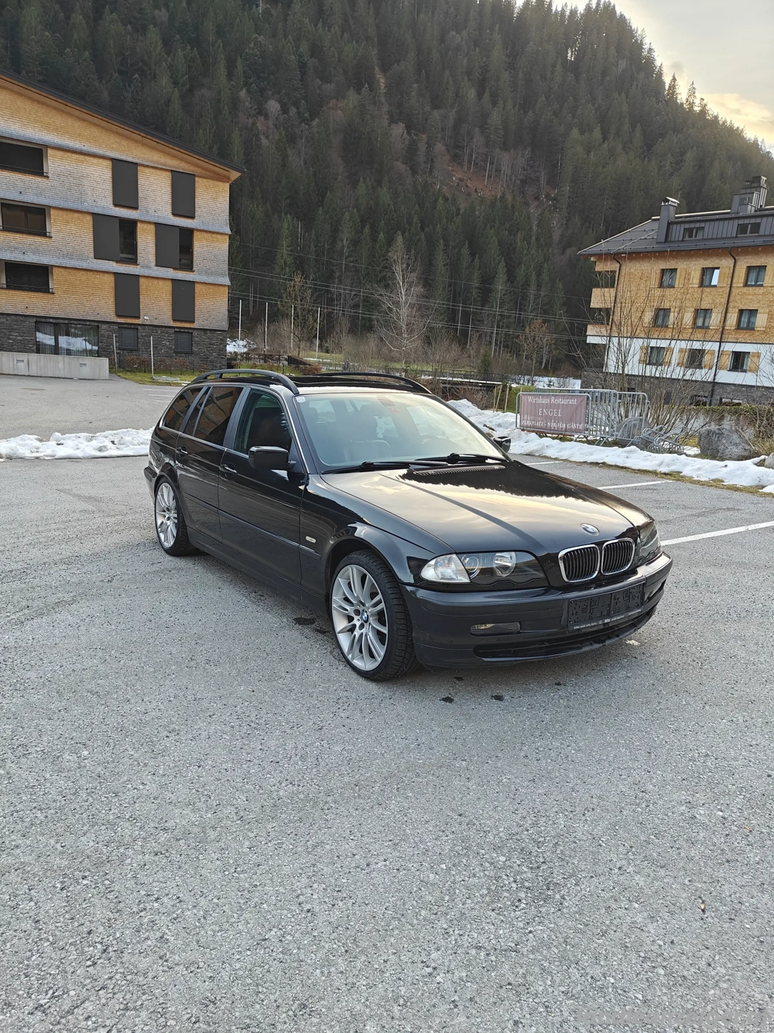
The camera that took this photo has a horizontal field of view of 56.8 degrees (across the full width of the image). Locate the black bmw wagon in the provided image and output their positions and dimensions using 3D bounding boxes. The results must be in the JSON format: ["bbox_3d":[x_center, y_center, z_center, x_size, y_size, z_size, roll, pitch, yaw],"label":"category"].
[{"bbox_3d":[-0.277,-0.262,4.930,1.800,1.410,4.480,-7,14,-34],"label":"black bmw wagon"}]

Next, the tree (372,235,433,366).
[{"bbox_3d":[1.085,-13.746,47.000,4.000,9.300,3.900,3,13,0],"label":"tree"}]

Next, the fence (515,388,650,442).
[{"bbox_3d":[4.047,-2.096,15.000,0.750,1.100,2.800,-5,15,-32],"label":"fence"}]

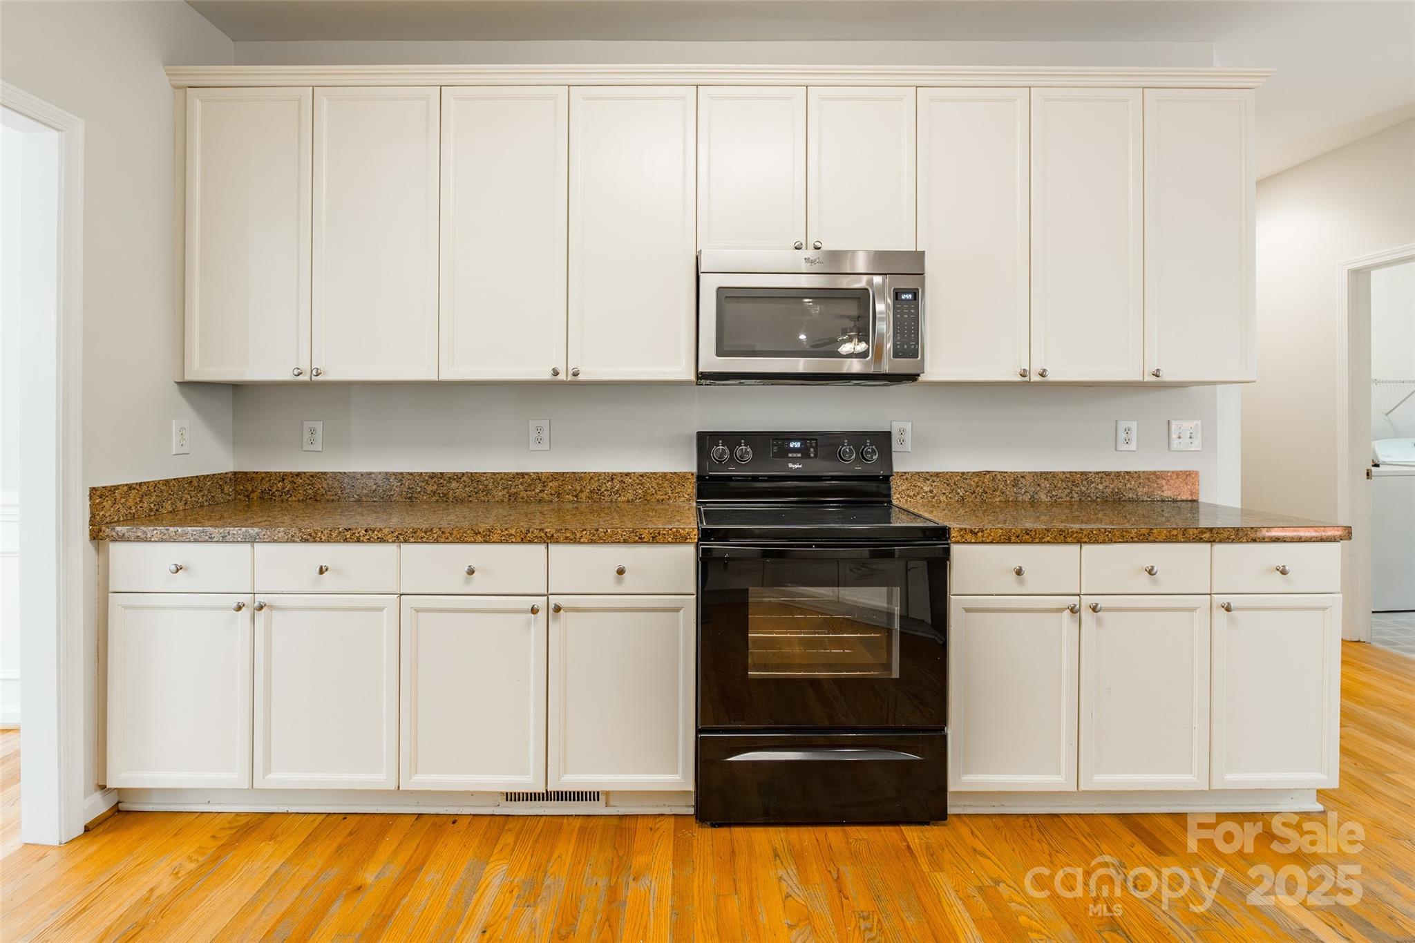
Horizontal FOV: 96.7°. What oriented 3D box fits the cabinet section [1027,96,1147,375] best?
[{"bbox_3d":[1.343,-0.843,2.380,0.401,1.043,0.310,0,2,0],"label":"cabinet section"}]

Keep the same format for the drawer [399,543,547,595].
[{"bbox_3d":[-0.711,0.288,2.115,0.445,0.158,0.420,0,2,0],"label":"drawer"}]

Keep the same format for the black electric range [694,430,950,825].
[{"bbox_3d":[0.343,0.458,2.185,0.760,1.185,0.660,0,3,-1],"label":"black electric range"}]

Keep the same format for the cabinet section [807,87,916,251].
[{"bbox_3d":[0.539,-1.063,2.360,0.383,0.577,0.320,0,2,-1],"label":"cabinet section"}]

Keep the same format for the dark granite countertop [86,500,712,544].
[{"bbox_3d":[-0.945,0.168,2.205,1.820,0.050,0.640,0,3,-1],"label":"dark granite countertop"}]

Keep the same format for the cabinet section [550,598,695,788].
[{"bbox_3d":[-0.266,0.665,2.185,0.451,0.598,0.530,0,2,-1],"label":"cabinet section"}]

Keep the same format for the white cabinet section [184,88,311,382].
[{"bbox_3d":[-1.609,-0.834,2.360,0.445,1.027,0.320,0,2,-1],"label":"white cabinet section"}]

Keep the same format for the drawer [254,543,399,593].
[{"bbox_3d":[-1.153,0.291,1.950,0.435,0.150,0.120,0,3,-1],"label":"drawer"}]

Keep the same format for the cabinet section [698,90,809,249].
[{"bbox_3d":[0.154,-1.063,2.360,0.383,0.577,0.320,0,2,-1],"label":"cabinet section"}]

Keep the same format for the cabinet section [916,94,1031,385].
[{"bbox_3d":[0.930,-0.834,2.360,0.398,1.027,0.320,0,2,-1],"label":"cabinet section"}]

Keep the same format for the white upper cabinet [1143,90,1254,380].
[{"bbox_3d":[1.720,-0.835,2.355,0.394,1.030,0.330,0,2,0],"label":"white upper cabinet"}]

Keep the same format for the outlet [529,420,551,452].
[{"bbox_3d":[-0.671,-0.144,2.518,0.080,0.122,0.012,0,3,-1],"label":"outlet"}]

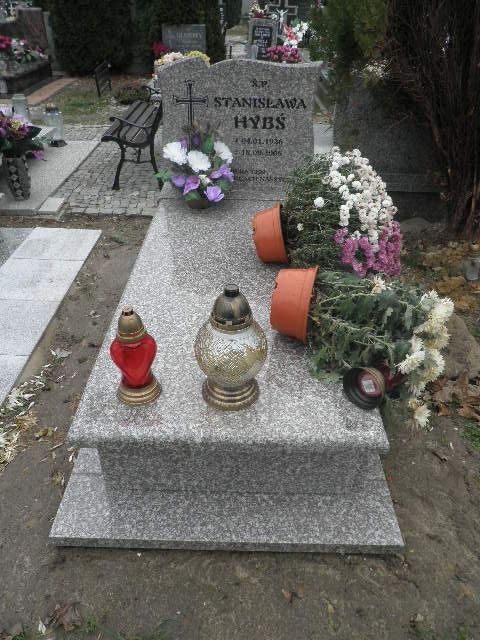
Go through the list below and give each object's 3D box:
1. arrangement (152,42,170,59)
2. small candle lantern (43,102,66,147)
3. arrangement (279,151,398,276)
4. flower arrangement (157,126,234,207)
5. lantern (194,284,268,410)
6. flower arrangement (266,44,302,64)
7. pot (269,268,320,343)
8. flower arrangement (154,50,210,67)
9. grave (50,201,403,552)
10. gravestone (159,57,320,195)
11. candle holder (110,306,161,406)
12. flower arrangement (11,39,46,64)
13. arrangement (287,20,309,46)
[{"bbox_3d":[-1.242,-4.257,7.900,0.270,0.260,0.250,1,35,0],"label":"arrangement"},{"bbox_3d":[-1.574,-1.654,4.229,0.150,0.325,0.150,1,36,0],"label":"small candle lantern"},{"bbox_3d":[0.405,-0.444,2.064,0.466,0.427,0.427,1,36,0],"label":"arrangement"},{"bbox_3d":[-0.214,-0.693,2.374,0.364,0.369,0.291,1,36,0],"label":"flower arrangement"},{"bbox_3d":[-0.024,0.064,1.393,0.206,0.358,0.206,1,35,0],"label":"lantern"},{"bbox_3d":[0.669,-3.974,7.500,0.500,0.290,0.360,1,35,0],"label":"flower arrangement"},{"bbox_3d":[0.184,-0.059,1.664,0.135,0.254,0.254,10,36,12],"label":"pot"},{"bbox_3d":[-0.637,-2.834,5.598,0.621,0.330,0.369,1,36,0],"label":"flower arrangement"},{"bbox_3d":[-0.021,-0.018,2.030,0.970,0.333,1.804,1,36,0],"label":"grave"},{"bbox_3d":[-0.010,-1.010,2.676,0.819,0.715,0.100,1,34,1],"label":"gravestone"},{"bbox_3d":[-0.285,0.088,1.343,0.126,0.284,0.121,1,36,0],"label":"candle holder"},{"bbox_3d":[-2.801,-3.557,6.577,0.456,0.281,0.330,1,36,0],"label":"flower arrangement"},{"bbox_3d":[0.910,-4.526,7.900,0.350,0.360,0.280,1,35,0],"label":"arrangement"}]

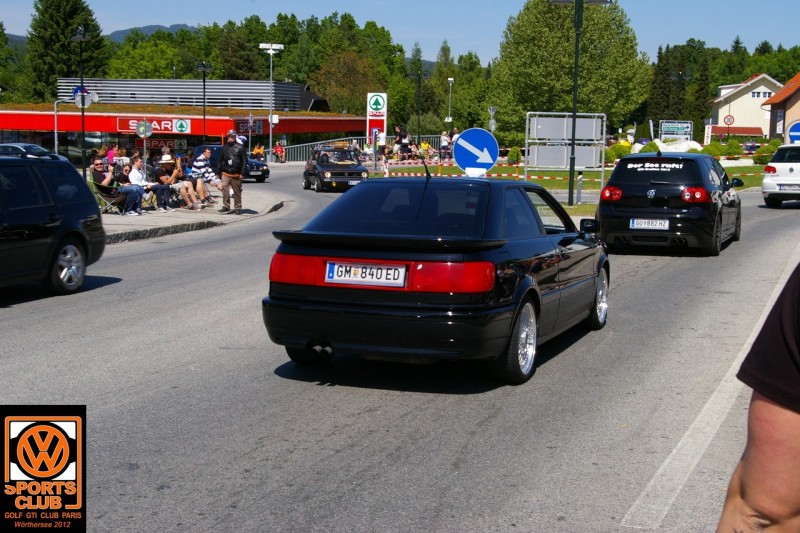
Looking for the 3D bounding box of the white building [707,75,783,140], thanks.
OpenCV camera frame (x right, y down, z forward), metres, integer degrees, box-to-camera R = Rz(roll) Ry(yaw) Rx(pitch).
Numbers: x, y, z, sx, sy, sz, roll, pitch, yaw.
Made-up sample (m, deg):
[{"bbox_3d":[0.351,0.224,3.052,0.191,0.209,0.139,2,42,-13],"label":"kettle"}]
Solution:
[{"bbox_3d":[39.384,-16.412,126.337,10.500,8.800,11.000,2,6,11],"label":"white building"}]

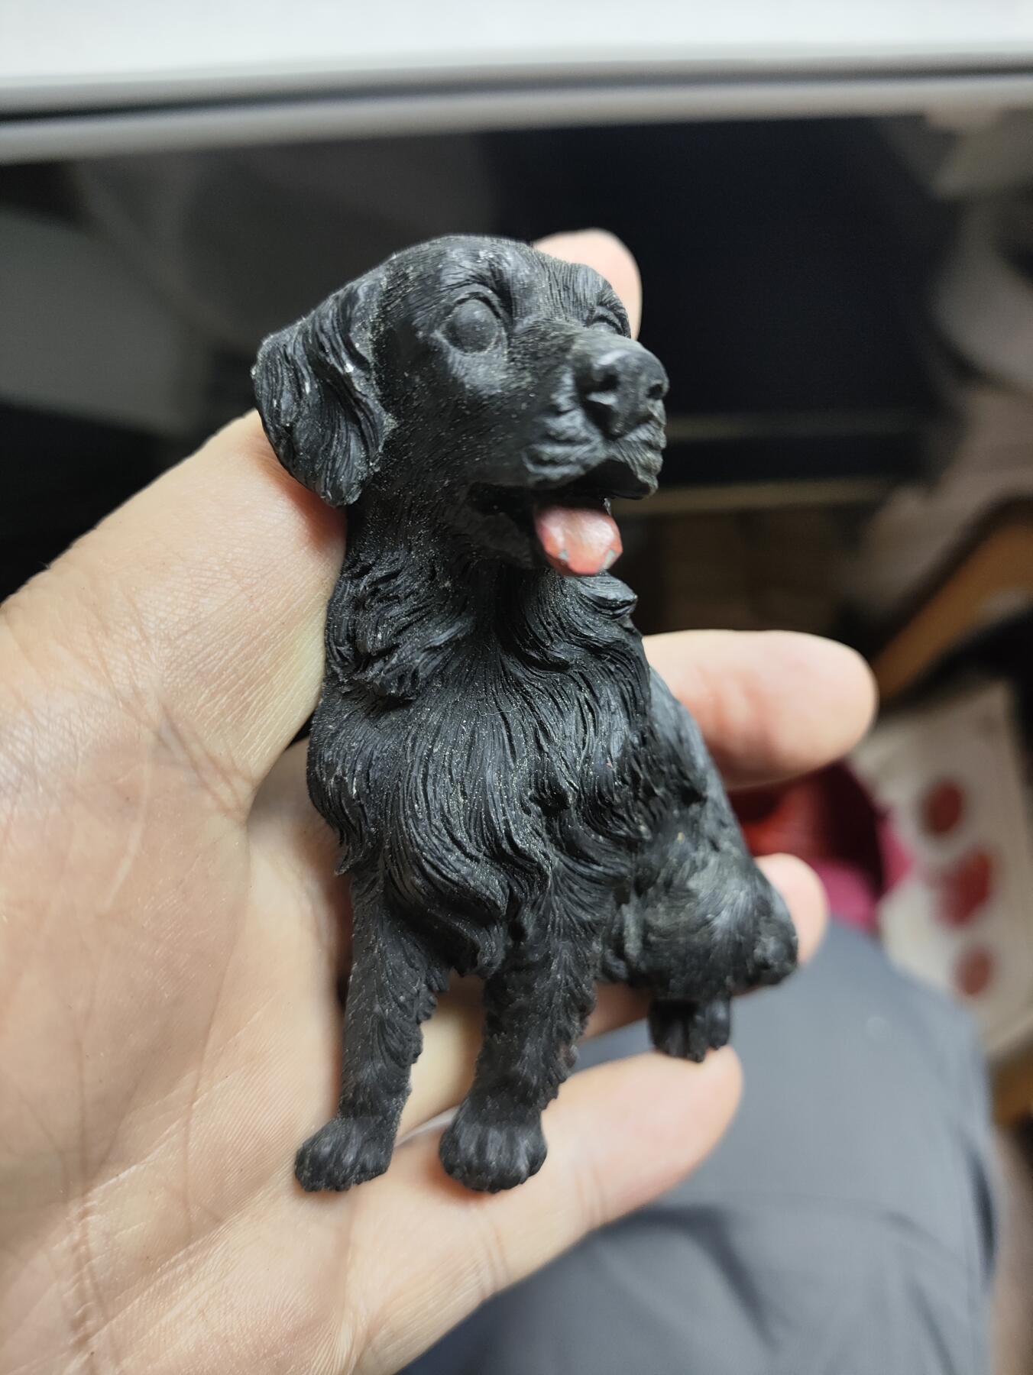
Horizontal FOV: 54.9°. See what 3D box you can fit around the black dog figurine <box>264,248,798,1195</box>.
[{"bbox_3d":[0.001,-0.001,0.116,0.054,0.100,0.053,2,6,26],"label":"black dog figurine"}]

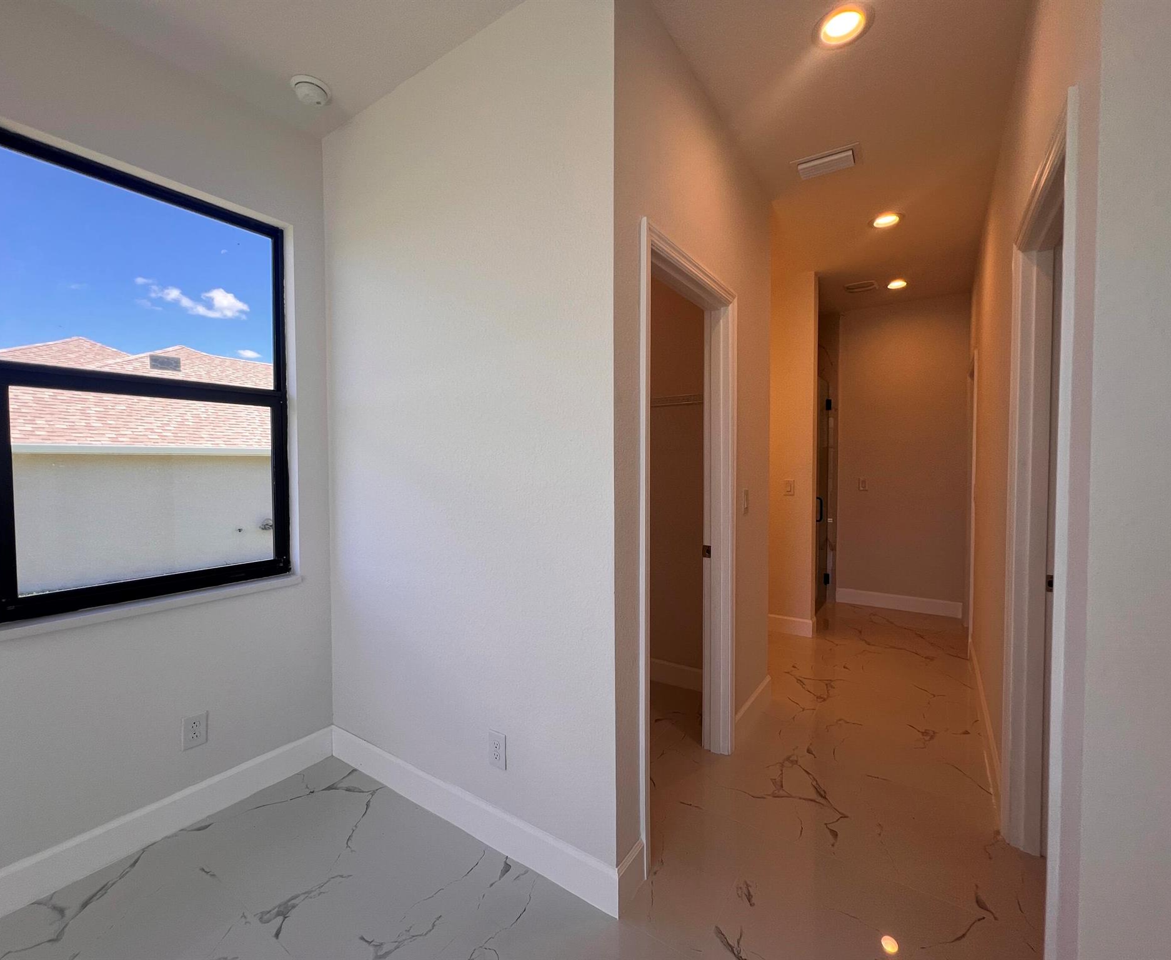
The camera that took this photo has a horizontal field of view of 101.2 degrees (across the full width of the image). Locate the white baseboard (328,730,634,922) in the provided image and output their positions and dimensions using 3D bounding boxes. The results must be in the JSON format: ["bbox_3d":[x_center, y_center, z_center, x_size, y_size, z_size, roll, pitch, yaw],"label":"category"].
[{"bbox_3d":[-0.531,1.222,1.833,1.498,0.142,0.016,1,2,32],"label":"white baseboard"}]

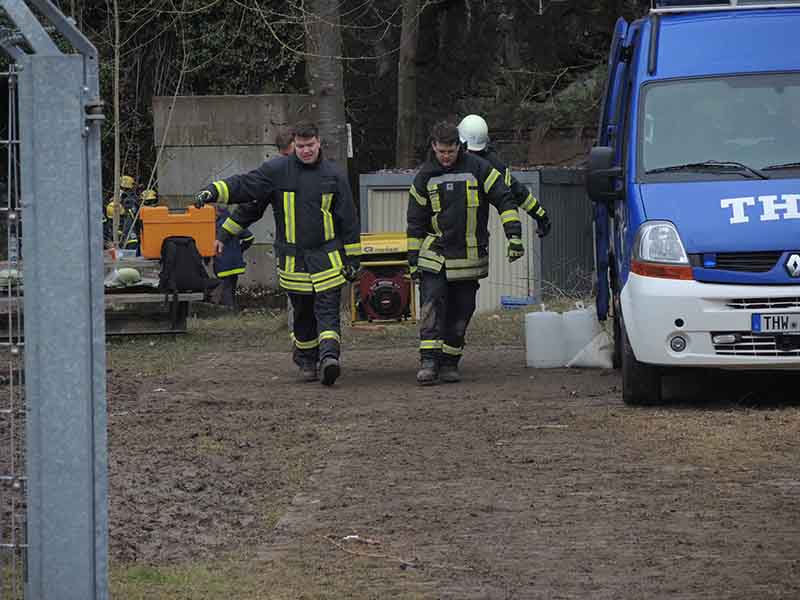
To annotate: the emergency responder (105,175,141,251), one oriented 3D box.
[{"bbox_3d":[-3.637,-0.780,53.000,0.580,1.740,0.480,0,1,-6],"label":"emergency responder"}]

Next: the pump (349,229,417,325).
[{"bbox_3d":[-0.108,-0.143,28.150,0.460,0.640,0.750,0,1,-1],"label":"pump"}]

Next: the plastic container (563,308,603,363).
[{"bbox_3d":[1.343,0.287,30.100,0.280,0.420,0.290,0,1,0],"label":"plastic container"}]

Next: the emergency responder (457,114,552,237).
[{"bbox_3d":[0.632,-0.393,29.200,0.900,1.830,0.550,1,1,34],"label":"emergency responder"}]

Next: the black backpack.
[{"bbox_3d":[-2.015,-0.334,38.000,0.460,0.520,0.300,0,1,-6],"label":"black backpack"}]

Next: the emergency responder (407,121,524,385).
[{"bbox_3d":[0.447,-0.314,27.600,0.820,1.810,0.550,0,1,-5],"label":"emergency responder"}]

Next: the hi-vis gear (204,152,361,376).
[{"bbox_3d":[-0.805,-0.243,27.700,1.050,1.530,0.500,0,1,0],"label":"hi-vis gear"}]

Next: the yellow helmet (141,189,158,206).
[{"bbox_3d":[-3.283,-1.343,53.000,0.240,0.220,0.270,0,1,0],"label":"yellow helmet"}]

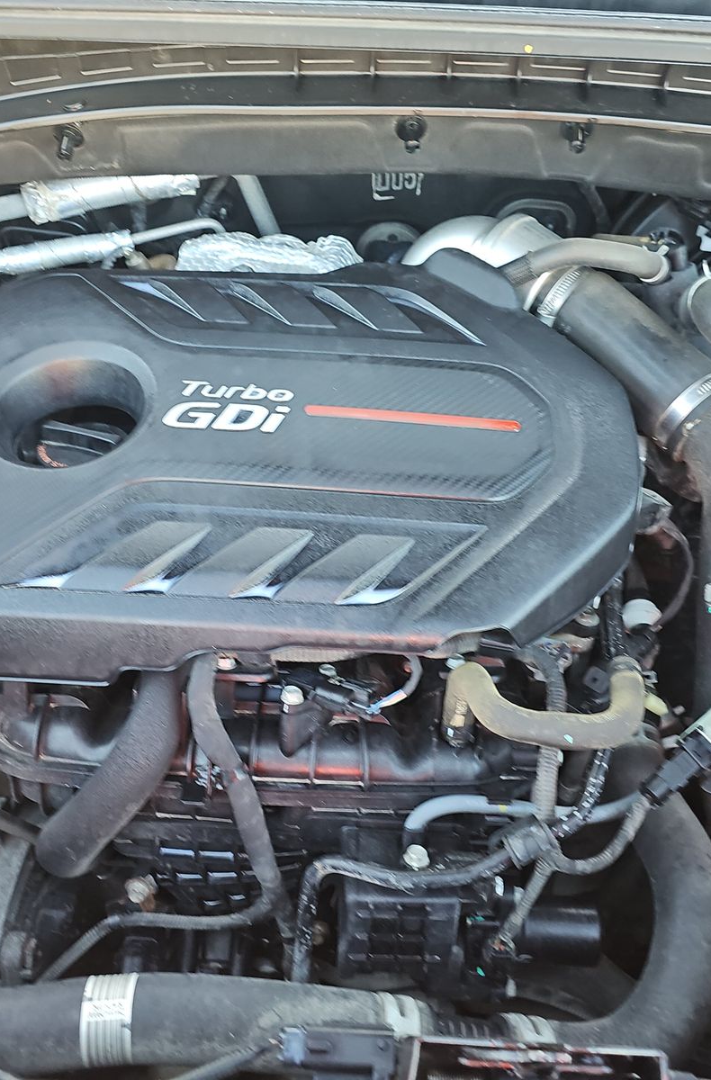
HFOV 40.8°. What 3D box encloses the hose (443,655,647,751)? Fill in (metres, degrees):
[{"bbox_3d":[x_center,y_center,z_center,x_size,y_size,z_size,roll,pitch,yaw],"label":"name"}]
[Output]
[{"bbox_3d":[0.125,0.112,0.628,0.138,0.054,0.048,3,52,0],"label":"hose"}]

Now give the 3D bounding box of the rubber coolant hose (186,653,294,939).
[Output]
[{"bbox_3d":[-0.074,0.185,0.670,0.084,0.202,0.128,3,52,0],"label":"rubber coolant hose"}]

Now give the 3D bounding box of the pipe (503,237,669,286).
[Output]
[{"bbox_3d":[0.178,-0.217,0.741,0.123,0.036,0.035,3,52,0],"label":"pipe"}]

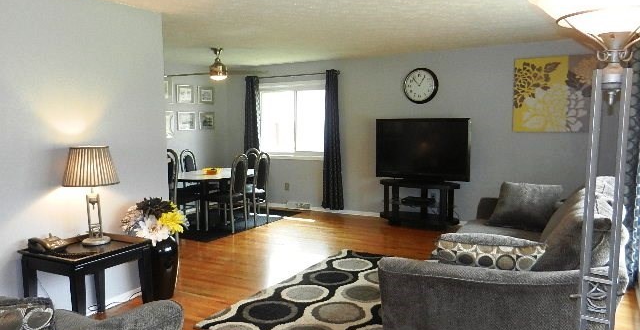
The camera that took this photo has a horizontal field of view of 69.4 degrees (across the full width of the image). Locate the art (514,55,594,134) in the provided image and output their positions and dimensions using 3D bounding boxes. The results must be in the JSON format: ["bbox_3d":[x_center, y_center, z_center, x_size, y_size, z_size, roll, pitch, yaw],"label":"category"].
[{"bbox_3d":[2.865,-0.858,5.686,0.915,0.920,0.040,3,7,31],"label":"art"}]

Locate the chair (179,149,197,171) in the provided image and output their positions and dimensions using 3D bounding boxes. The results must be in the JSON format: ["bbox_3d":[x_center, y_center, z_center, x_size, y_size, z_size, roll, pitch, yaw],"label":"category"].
[{"bbox_3d":[-1.820,0.297,6.980,0.515,1.030,0.436,3,6,30],"label":"chair"}]

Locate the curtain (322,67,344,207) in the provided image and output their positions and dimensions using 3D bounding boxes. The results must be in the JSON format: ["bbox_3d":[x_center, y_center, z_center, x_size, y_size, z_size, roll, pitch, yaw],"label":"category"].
[{"bbox_3d":[0.214,-0.383,7.274,0.406,2.198,0.119,3,6,30],"label":"curtain"}]

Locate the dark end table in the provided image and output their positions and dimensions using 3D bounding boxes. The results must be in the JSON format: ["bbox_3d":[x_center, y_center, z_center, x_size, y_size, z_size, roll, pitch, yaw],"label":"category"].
[{"bbox_3d":[-1.641,0.894,3.307,0.590,0.625,0.610,3,7,31],"label":"dark end table"}]

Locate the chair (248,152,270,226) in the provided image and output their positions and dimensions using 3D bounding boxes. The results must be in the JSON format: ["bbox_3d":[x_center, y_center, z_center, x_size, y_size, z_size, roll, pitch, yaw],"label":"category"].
[{"bbox_3d":[-1.034,0.345,6.728,0.520,1.030,0.440,3,7,31],"label":"chair"}]

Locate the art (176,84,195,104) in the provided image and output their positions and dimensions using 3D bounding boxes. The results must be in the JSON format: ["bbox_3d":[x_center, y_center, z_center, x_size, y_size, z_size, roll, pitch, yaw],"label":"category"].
[{"bbox_3d":[-2.190,-1.160,7.630,0.030,0.290,0.380,3,7,31],"label":"art"}]

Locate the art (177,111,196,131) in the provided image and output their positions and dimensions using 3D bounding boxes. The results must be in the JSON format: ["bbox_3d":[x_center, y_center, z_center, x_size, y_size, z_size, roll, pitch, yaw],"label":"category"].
[{"bbox_3d":[-2.189,-0.722,7.670,0.030,0.300,0.385,3,7,31],"label":"art"}]

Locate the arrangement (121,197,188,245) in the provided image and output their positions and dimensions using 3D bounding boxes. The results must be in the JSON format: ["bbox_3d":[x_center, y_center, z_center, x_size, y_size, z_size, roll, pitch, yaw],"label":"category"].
[{"bbox_3d":[-1.319,0.458,3.784,0.495,0.406,0.535,0,6,0],"label":"arrangement"}]

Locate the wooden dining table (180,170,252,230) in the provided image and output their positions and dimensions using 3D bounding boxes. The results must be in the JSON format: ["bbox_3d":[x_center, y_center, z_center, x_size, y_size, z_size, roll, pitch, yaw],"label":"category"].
[{"bbox_3d":[-1.466,0.485,6.582,1.069,0.733,1.416,3,6,30],"label":"wooden dining table"}]

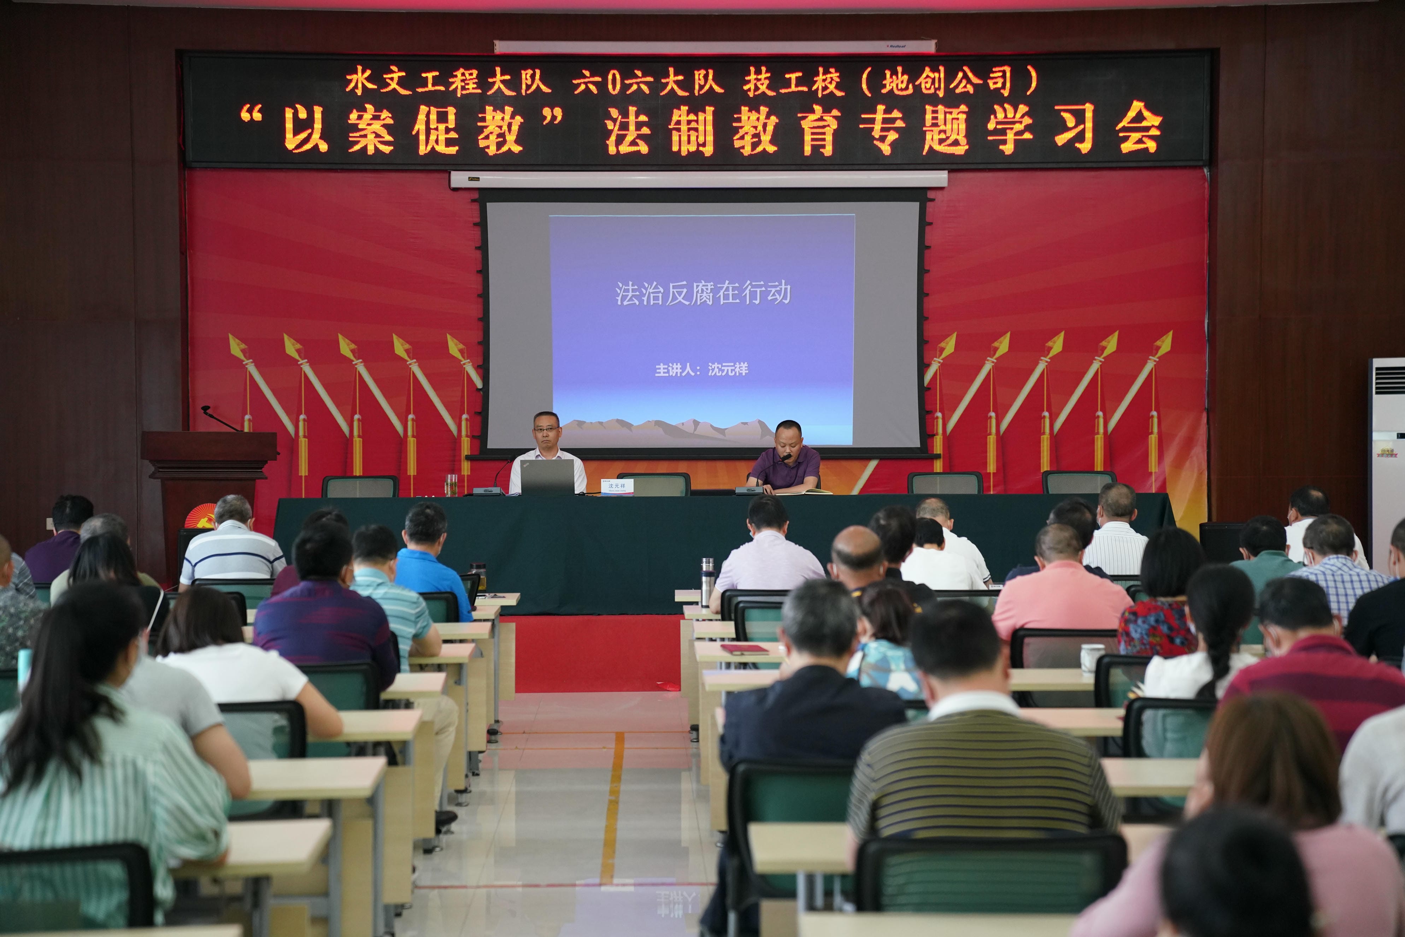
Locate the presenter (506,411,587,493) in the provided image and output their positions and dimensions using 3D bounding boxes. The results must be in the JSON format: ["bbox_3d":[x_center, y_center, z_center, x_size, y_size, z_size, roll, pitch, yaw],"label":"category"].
[{"bbox_3d":[-0.996,0.266,17.579,0.520,1.260,0.750,0,1,-1],"label":"presenter"}]

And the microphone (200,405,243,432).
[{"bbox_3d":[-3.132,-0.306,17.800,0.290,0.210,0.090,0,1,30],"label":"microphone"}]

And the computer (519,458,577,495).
[{"bbox_3d":[-0.972,0.057,17.202,0.337,0.225,0.290,0,1,-1],"label":"computer"}]

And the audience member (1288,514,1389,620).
[{"bbox_3d":[2.407,0.803,10.409,0.500,1.255,0.750,0,1,-1],"label":"audience member"}]

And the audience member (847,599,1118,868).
[{"bbox_3d":[0.552,0.867,5.380,0.530,1.230,0.780,0,0,-1],"label":"audience member"}]

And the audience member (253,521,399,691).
[{"bbox_3d":[-1.314,0.821,9.470,0.520,1.286,0.780,0,0,-1],"label":"audience member"}]

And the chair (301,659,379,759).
[{"bbox_3d":[-1.353,1.058,9.370,0.500,0.813,0.550,0,0,-1],"label":"chair"}]

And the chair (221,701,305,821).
[{"bbox_3d":[-1.350,1.070,7.870,0.510,0.850,0.550,0,1,-1],"label":"chair"}]

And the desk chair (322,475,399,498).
[{"bbox_3d":[-2.246,0.481,17.950,0.510,0.880,0.550,0,0,-1],"label":"desk chair"}]

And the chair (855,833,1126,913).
[{"bbox_3d":[0.526,1.099,5.316,0.510,0.850,0.550,0,1,-1],"label":"chair"}]

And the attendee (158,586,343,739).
[{"bbox_3d":[-1.352,0.906,8.100,0.530,1.135,0.760,0,0,-1],"label":"attendee"}]

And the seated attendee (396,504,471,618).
[{"bbox_3d":[-1.413,0.799,14.100,0.490,1.270,0.760,0,0,-1],"label":"seated attendee"}]

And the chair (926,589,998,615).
[{"bbox_3d":[1.184,0.985,12.680,0.490,0.885,0.570,0,1,-1],"label":"chair"}]

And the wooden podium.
[{"bbox_3d":[-3.208,0.331,17.808,0.880,1.145,0.550,0,1,-1],"label":"wooden podium"}]

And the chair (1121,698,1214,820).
[{"bbox_3d":[1.397,1.052,7.812,0.510,0.850,0.550,0,1,-1],"label":"chair"}]

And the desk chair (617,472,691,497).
[{"bbox_3d":[-0.309,0.458,17.736,0.510,0.850,0.550,0,1,-1],"label":"desk chair"}]

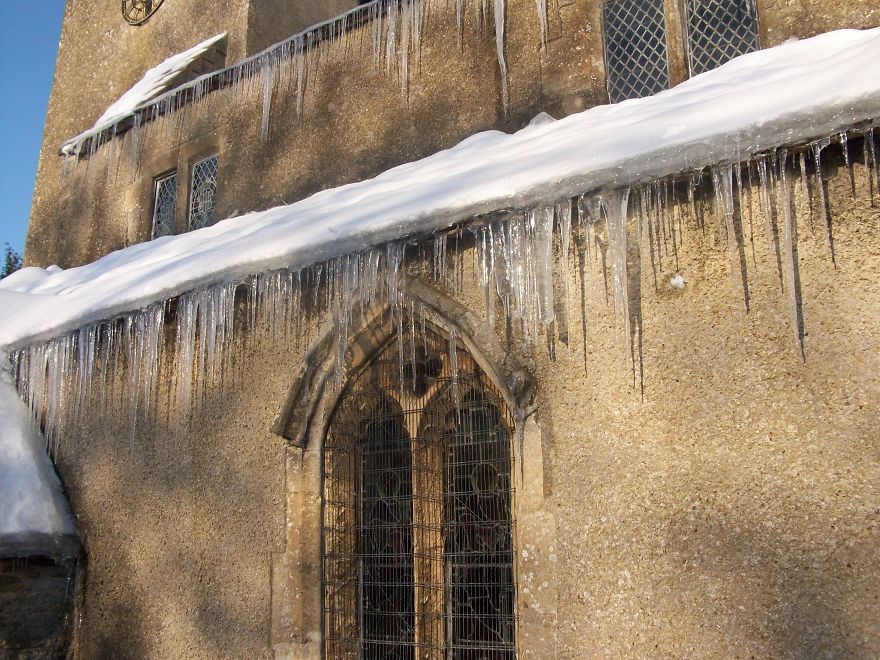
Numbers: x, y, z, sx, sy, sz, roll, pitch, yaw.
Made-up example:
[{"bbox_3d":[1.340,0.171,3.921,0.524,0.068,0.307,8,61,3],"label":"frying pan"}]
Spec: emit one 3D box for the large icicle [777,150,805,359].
[{"bbox_3d":[1.388,-0.315,3.405,0.042,0.836,0.042,-8,-14,36],"label":"large icicle"}]

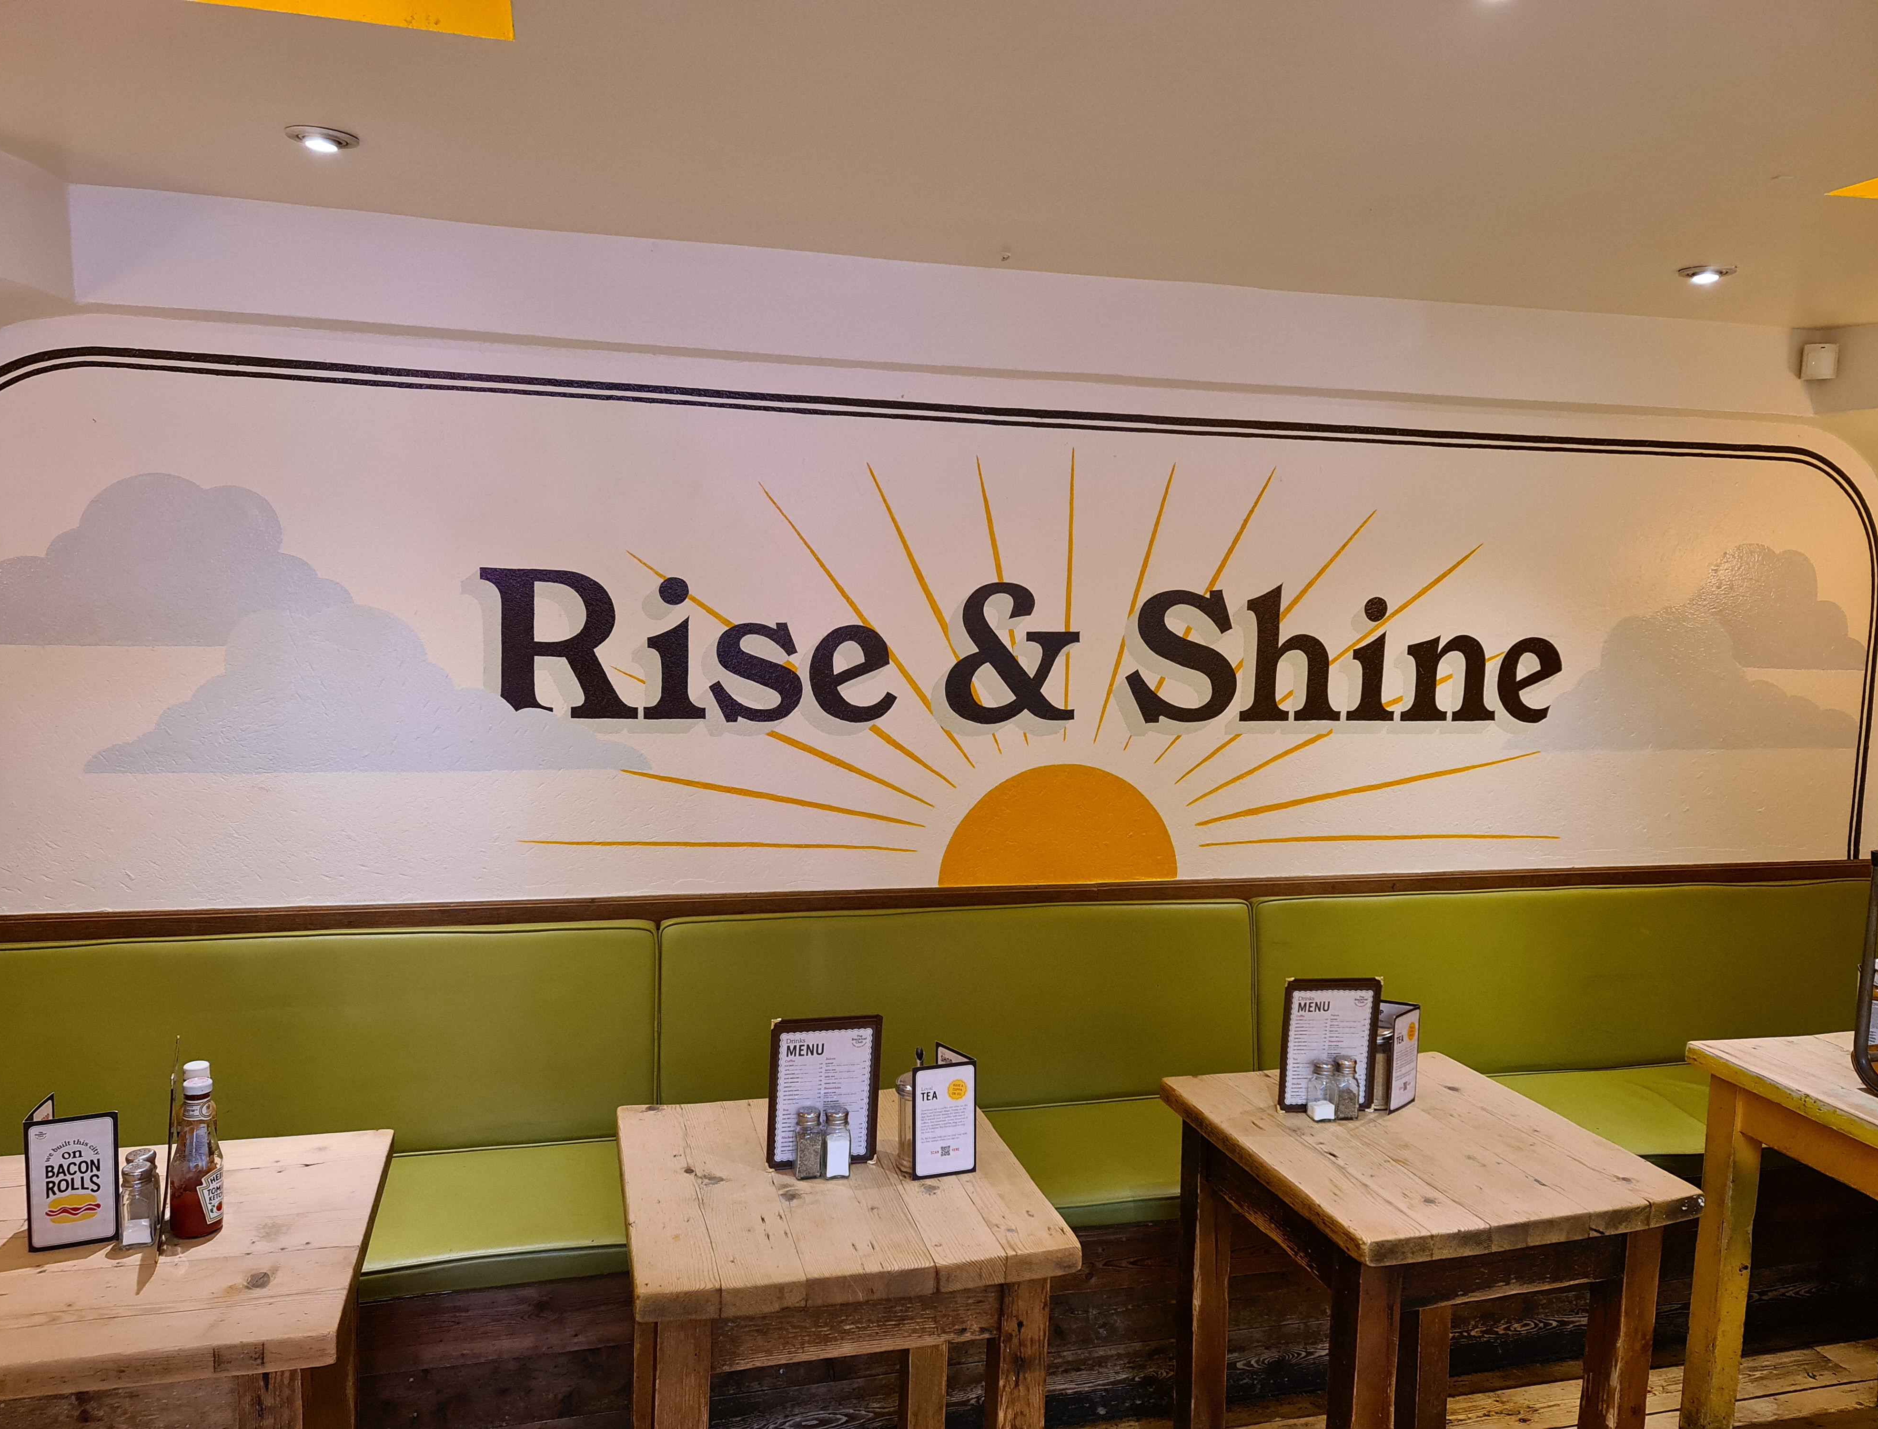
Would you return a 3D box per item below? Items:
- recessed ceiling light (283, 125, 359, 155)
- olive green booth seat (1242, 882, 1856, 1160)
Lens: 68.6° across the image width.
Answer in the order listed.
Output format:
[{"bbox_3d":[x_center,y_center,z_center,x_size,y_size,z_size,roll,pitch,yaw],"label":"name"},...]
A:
[{"bbox_3d":[-0.956,-0.888,2.136,0.106,0.026,0.106,0,6,-15],"label":"recessed ceiling light"},{"bbox_3d":[1.720,0.708,3.263,1.877,0.496,0.567,0,6,-14],"label":"olive green booth seat"}]

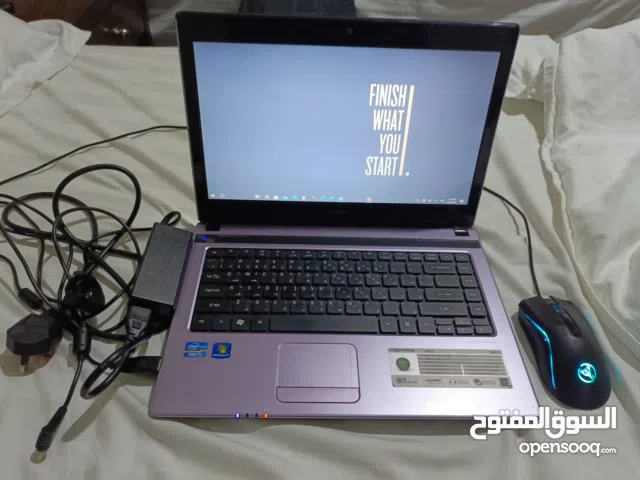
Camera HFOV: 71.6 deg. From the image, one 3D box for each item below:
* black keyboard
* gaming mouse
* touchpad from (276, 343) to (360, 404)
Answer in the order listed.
[{"bbox_3d":[0.024,0.053,0.479,0.302,0.006,0.110,1,46,-2],"label":"black keyboard"},{"bbox_3d":[0.248,0.104,0.445,0.064,0.038,0.124,3,46,0],"label":"gaming mouse"},{"bbox_3d":[-0.002,0.123,0.411,0.075,0.003,0.059,1,46,-2],"label":"touchpad"}]

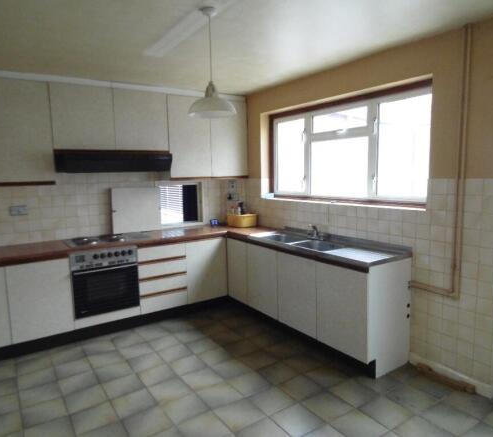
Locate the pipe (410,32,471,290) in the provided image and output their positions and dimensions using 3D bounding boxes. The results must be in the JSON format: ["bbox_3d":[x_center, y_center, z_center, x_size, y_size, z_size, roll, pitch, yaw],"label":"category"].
[{"bbox_3d":[1.330,-0.353,2.579,0.040,1.785,0.360,-6,9,-33],"label":"pipe"}]

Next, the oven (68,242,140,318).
[{"bbox_3d":[-1.438,0.562,3.667,0.600,0.610,0.550,-6,9,-33],"label":"oven"}]

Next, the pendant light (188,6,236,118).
[{"bbox_3d":[-0.199,-0.868,2.083,0.280,0.595,0.280,-1,7,0],"label":"pendant light"}]

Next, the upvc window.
[{"bbox_3d":[0.842,-0.647,3.549,0.070,0.920,2.000,-6,9,-33],"label":"upvc window"}]

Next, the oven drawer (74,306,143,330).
[{"bbox_3d":[-1.424,0.912,3.703,0.598,0.095,0.500,-6,9,-33],"label":"oven drawer"}]

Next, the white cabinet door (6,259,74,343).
[{"bbox_3d":[-1.740,0.694,3.152,0.478,0.654,0.020,-6,8,-34],"label":"white cabinet door"}]

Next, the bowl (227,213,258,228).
[{"bbox_3d":[-0.052,0.021,4.524,0.295,0.148,0.300,-6,9,-33],"label":"bowl"}]

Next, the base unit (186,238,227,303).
[{"bbox_3d":[-0.560,0.541,4.264,0.495,0.665,0.540,-6,9,-33],"label":"base unit"}]

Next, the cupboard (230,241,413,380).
[{"bbox_3d":[0.528,0.658,3.523,0.505,0.830,1.914,-6,9,-33],"label":"cupboard"}]

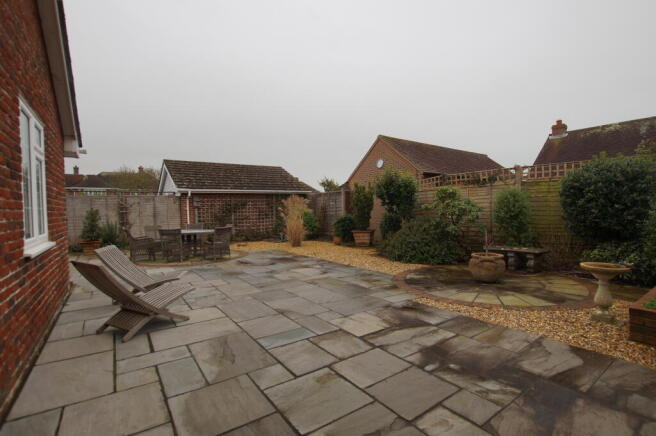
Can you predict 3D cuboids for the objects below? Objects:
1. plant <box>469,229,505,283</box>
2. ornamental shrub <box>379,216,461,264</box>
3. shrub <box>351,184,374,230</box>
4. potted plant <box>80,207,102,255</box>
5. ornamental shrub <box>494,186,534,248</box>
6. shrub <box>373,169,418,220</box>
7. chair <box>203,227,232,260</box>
[{"bbox_3d":[2.882,0.662,5.280,0.600,0.950,0.600,-1,2,0],"label":"plant"},{"bbox_3d":[2.419,0.582,7.700,2.000,1.200,1.600,0,2,37],"label":"ornamental shrub"},{"bbox_3d":[1.255,-0.382,10.600,0.860,1.650,0.860,-1,1,0],"label":"shrub"},{"bbox_3d":[-7.119,0.414,8.750,0.550,1.420,0.530,-2,2,-36],"label":"potted plant"},{"bbox_3d":[4.203,0.182,6.600,0.820,1.800,0.860,-2,2,-36],"label":"ornamental shrub"},{"bbox_3d":[2.132,-0.742,9.200,1.400,1.620,1.300,-1,1,12],"label":"shrub"},{"bbox_3d":[-3.021,0.673,8.000,0.640,0.870,0.620,0,2,18],"label":"chair"}]

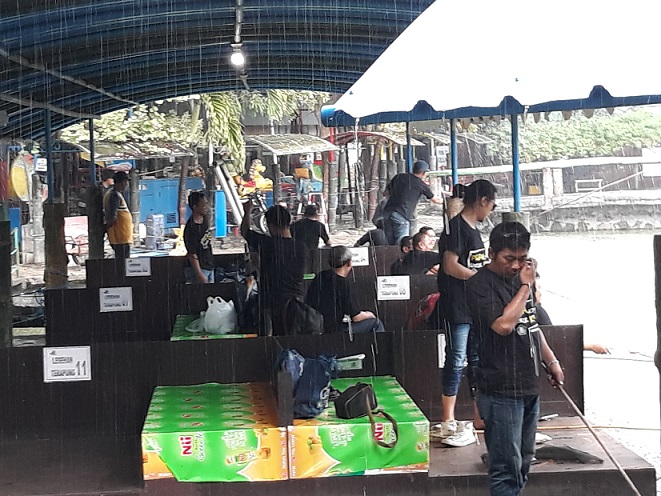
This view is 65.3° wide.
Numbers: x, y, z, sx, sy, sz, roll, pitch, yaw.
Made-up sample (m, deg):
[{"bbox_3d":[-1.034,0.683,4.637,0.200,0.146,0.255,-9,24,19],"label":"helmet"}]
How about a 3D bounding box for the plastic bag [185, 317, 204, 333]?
[{"bbox_3d":[-1.144,0.622,4.363,0.165,0.115,0.135,-2,9,-3],"label":"plastic bag"}]

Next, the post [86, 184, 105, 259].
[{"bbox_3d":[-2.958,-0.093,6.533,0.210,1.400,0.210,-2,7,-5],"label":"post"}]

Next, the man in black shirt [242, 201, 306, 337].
[{"bbox_3d":[-0.389,0.553,3.765,0.520,1.770,0.420,-2,9,-5],"label":"man in black shirt"}]

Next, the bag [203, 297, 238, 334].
[{"bbox_3d":[-0.955,0.595,4.518,0.300,0.310,0.220,-2,7,-3],"label":"bag"}]

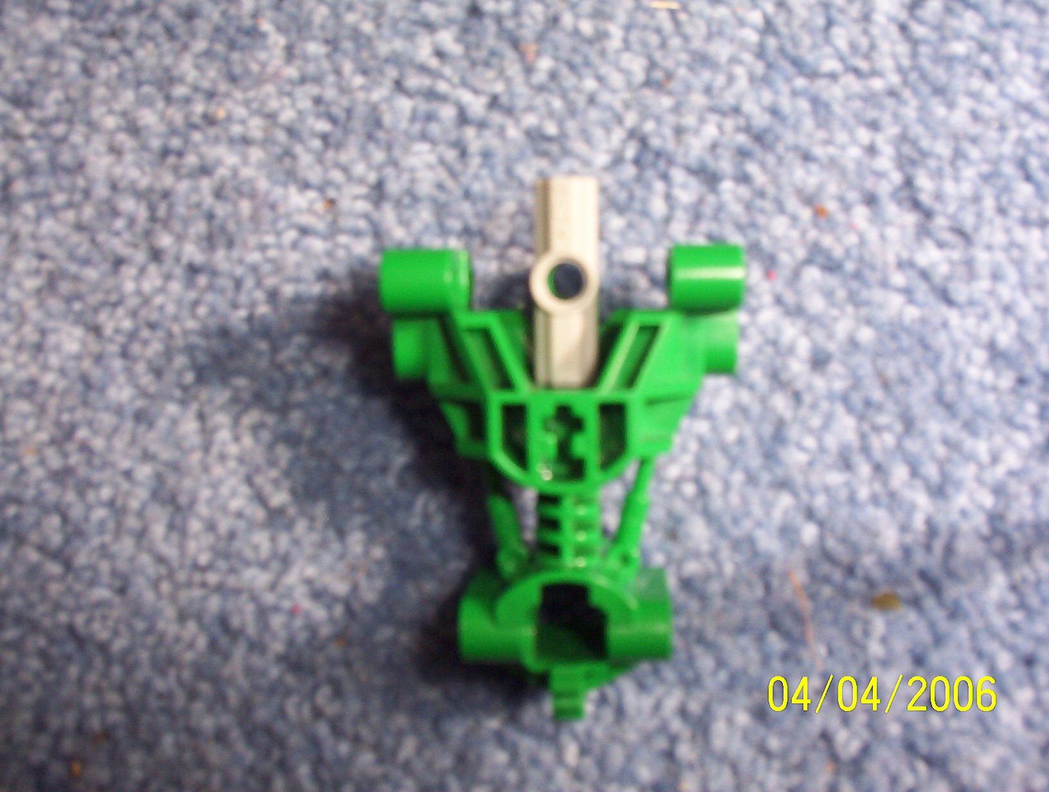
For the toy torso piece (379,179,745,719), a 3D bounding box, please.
[{"bbox_3d":[0.005,0.007,0.138,0.041,0.025,0.063,1,95,4],"label":"toy torso piece"}]

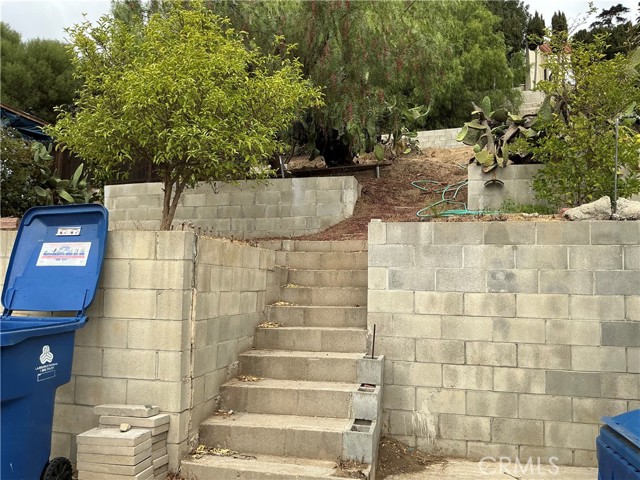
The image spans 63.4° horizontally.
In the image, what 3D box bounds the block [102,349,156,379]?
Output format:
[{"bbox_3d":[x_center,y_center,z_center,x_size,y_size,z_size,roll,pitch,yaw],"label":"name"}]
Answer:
[{"bbox_3d":[-1.289,0.854,3.653,0.395,0.195,0.195,0,-3,11],"label":"block"}]

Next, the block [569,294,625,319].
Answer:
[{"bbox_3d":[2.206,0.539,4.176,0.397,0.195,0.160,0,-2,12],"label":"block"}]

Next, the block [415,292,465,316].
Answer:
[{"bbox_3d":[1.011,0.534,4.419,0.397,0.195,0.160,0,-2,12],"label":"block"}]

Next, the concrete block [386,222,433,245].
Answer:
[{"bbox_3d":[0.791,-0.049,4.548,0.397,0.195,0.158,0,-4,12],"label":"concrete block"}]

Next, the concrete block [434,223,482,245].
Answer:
[{"bbox_3d":[1.185,-0.057,4.435,0.395,0.195,0.195,0,-3,11],"label":"concrete block"}]

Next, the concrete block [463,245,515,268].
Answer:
[{"bbox_3d":[1.442,0.143,4.427,0.395,0.193,0.175,0,-3,14],"label":"concrete block"}]

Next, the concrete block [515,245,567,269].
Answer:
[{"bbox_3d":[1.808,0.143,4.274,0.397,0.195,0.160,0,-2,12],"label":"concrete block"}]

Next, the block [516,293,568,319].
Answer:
[{"bbox_3d":[1.838,0.540,4.316,0.395,0.193,0.190,0,-3,14],"label":"block"}]

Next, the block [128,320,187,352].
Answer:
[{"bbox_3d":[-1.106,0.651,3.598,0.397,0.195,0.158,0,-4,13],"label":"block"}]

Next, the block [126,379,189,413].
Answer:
[{"bbox_3d":[-1.115,1.060,3.593,0.397,0.195,0.150,0,-2,12],"label":"block"}]

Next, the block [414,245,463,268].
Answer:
[{"bbox_3d":[1.037,0.146,4.526,0.395,0.193,0.175,0,-3,14],"label":"block"}]

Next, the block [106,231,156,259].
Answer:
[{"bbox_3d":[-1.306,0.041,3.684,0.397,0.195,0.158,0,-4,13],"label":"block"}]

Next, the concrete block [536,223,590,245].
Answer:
[{"bbox_3d":[2.006,-0.048,4.301,0.395,0.193,0.175,0,-3,14],"label":"concrete block"}]

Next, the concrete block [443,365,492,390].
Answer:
[{"bbox_3d":[1.242,1.144,4.367,0.398,0.197,0.170,0,-6,11],"label":"concrete block"}]

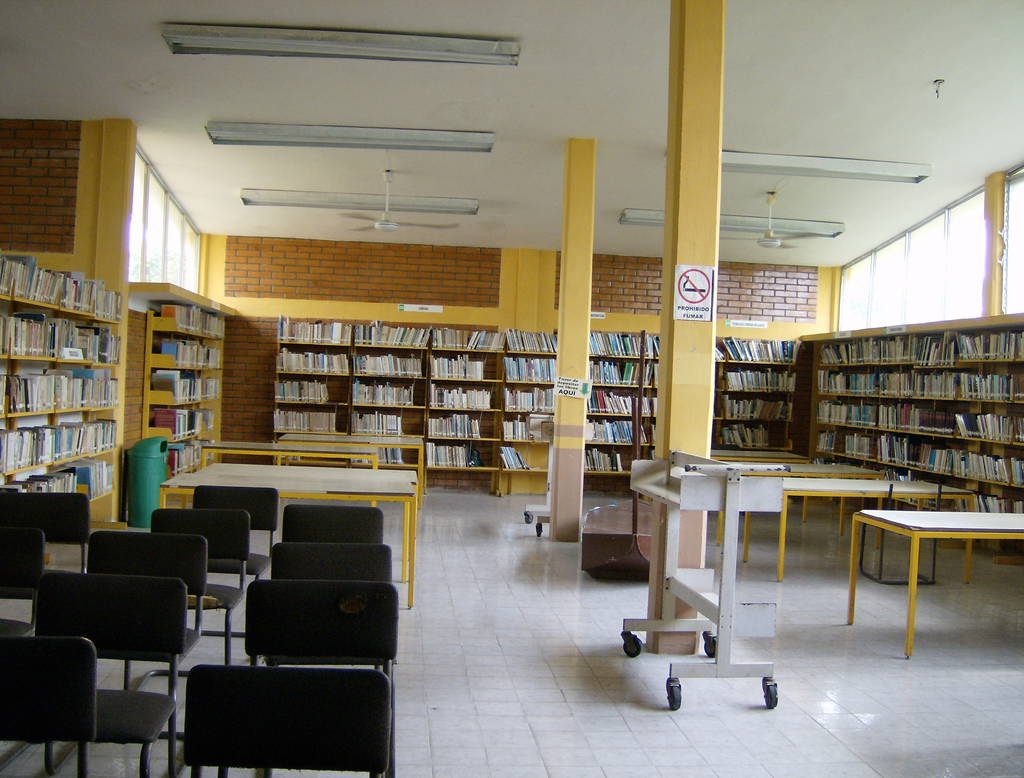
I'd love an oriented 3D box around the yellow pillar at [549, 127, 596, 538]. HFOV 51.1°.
[{"bbox_3d":[0.543,-0.424,9.562,0.245,3.540,0.250,2,0,-6],"label":"yellow pillar"}]

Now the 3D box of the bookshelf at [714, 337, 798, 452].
[{"bbox_3d":[3.035,0.412,13.334,0.920,2.000,0.330,2,0,-6],"label":"bookshelf"}]

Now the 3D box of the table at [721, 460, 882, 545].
[{"bbox_3d":[2.578,1.082,10.063,1.560,0.684,0.830,2,0,-8],"label":"table"}]

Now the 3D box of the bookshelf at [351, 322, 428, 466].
[{"bbox_3d":[-1.529,0.241,13.244,0.966,2.072,0.308,2,0,-6],"label":"bookshelf"}]

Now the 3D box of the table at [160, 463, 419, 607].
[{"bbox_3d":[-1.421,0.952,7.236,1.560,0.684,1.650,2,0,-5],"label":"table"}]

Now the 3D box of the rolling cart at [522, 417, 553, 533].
[{"bbox_3d":[0.439,0.828,10.343,0.546,1.078,1.036,2,0,-6],"label":"rolling cart"}]

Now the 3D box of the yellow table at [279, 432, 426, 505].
[{"bbox_3d":[-1.771,0.925,11.932,1.568,0.693,0.868,2,0,-6],"label":"yellow table"}]

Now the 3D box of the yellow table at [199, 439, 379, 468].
[{"bbox_3d":[-2.090,0.901,10.200,1.560,0.684,0.830,2,0,-3],"label":"yellow table"}]

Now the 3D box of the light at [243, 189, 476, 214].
[{"bbox_3d":[-1.597,-1.972,11.335,2.460,0.090,0.250,2,-7,-5],"label":"light"}]

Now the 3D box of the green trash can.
[{"bbox_3d":[-3.217,0.807,9.440,0.360,0.800,0.345,2,0,0],"label":"green trash can"}]

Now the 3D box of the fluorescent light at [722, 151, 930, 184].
[{"bbox_3d":[2.661,-2.081,9.924,2.548,0.091,0.280,2,-7,-6],"label":"fluorescent light"}]

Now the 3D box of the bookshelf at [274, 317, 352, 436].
[{"bbox_3d":[-2.395,0.197,12.856,0.910,2.030,0.330,2,0,-6],"label":"bookshelf"}]

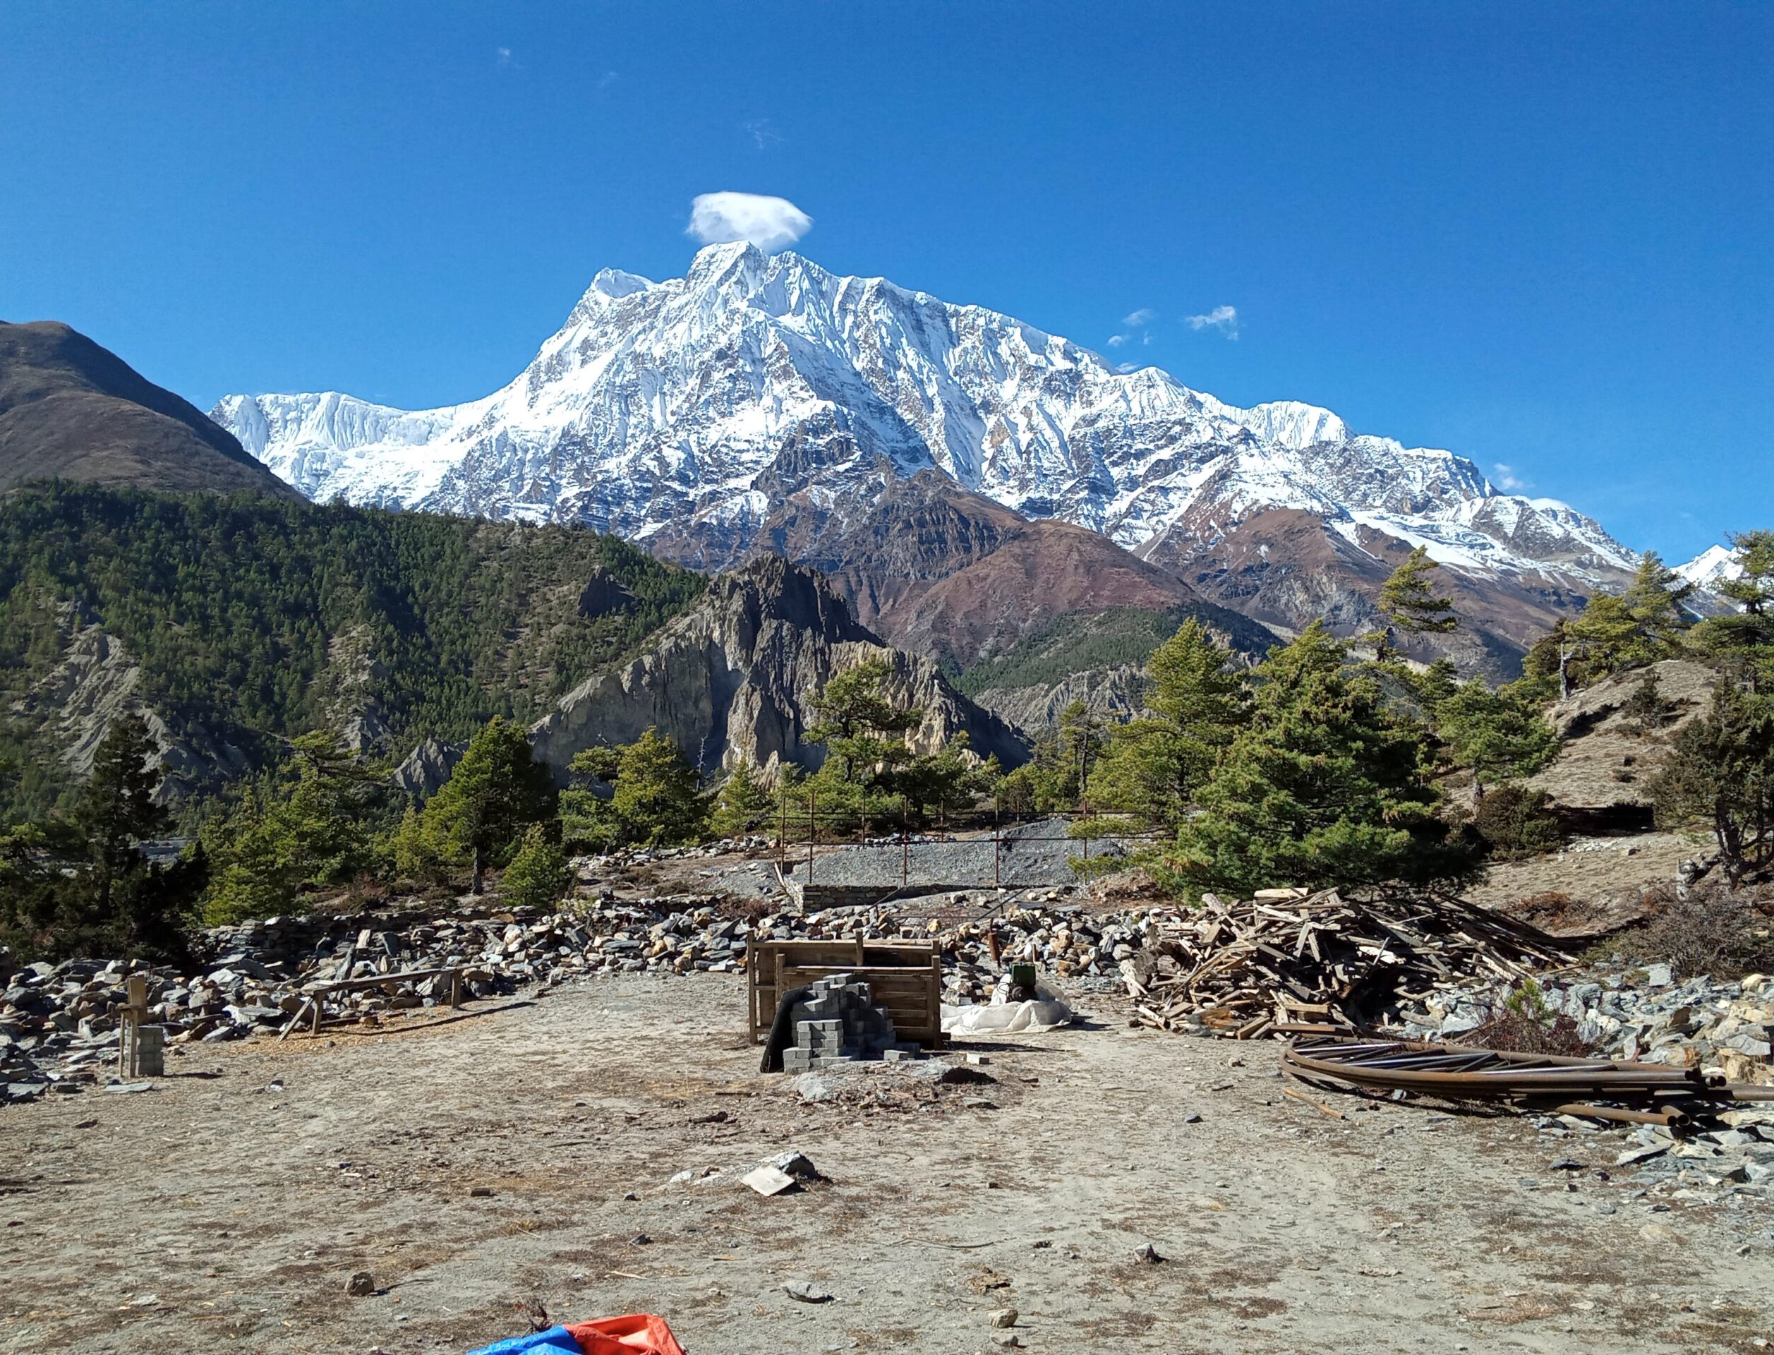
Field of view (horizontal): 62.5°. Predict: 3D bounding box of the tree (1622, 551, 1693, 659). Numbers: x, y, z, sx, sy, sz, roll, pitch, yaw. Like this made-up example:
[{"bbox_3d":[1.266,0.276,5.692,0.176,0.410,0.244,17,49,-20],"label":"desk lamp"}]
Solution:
[{"bbox_3d":[27.396,-2.486,52.000,2.511,4.018,2.335,0,-5,0],"label":"tree"}]

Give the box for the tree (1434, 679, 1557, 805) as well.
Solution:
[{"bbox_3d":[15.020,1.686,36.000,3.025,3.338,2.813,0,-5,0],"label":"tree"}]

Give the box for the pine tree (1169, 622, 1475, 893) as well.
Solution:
[{"bbox_3d":[7.437,1.485,25.000,5.239,4.877,4.873,0,-5,0],"label":"pine tree"}]

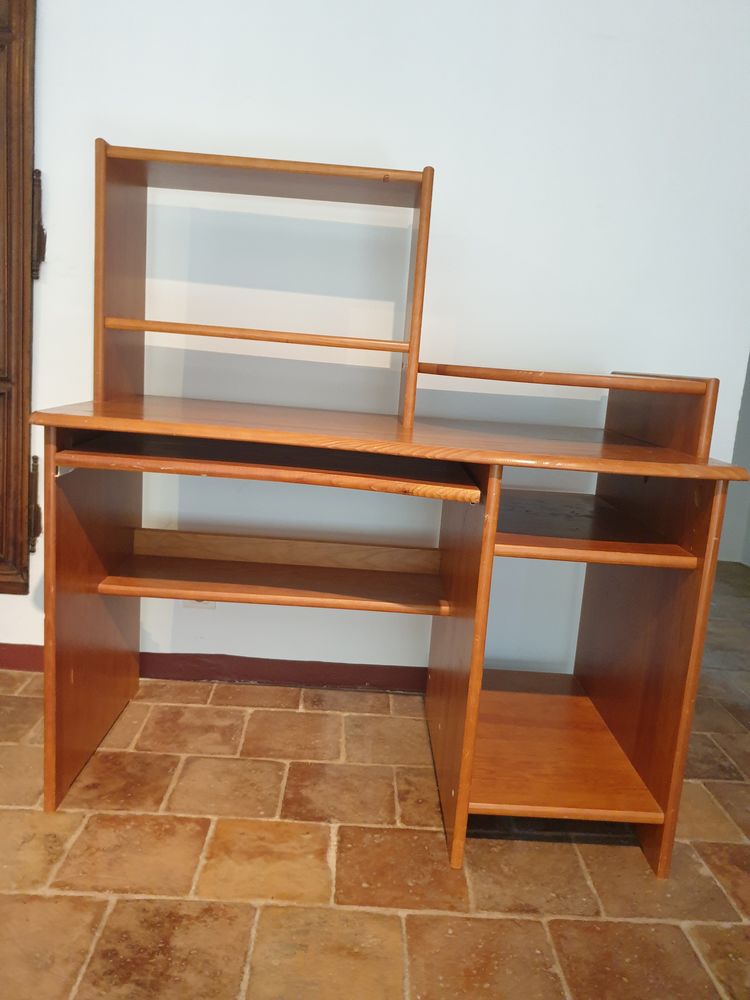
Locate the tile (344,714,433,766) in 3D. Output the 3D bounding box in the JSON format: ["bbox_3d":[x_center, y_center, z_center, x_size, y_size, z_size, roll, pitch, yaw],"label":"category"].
[{"bbox_3d":[0.041,0.571,1.762,0.217,0.020,0.224,4,10,-1],"label":"tile"}]

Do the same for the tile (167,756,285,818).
[{"bbox_3d":[-0.296,0.590,1.525,0.216,0.020,0.202,4,10,-1],"label":"tile"}]

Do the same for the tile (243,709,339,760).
[{"bbox_3d":[-0.190,0.564,1.777,0.220,0.020,0.218,4,10,-2],"label":"tile"}]

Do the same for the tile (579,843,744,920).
[{"bbox_3d":[0.495,0.688,1.351,0.225,0.020,0.210,4,10,-2],"label":"tile"}]

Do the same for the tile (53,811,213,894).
[{"bbox_3d":[-0.418,0.628,1.321,0.225,0.020,0.209,4,10,-2],"label":"tile"}]

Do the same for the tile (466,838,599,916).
[{"bbox_3d":[0.274,0.667,1.324,0.214,0.020,0.207,4,10,-1],"label":"tile"}]

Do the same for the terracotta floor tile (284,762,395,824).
[{"bbox_3d":[-0.070,0.612,1.553,0.224,0.020,0.209,4,10,-2],"label":"terracotta floor tile"}]

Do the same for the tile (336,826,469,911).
[{"bbox_3d":[0.046,0.652,1.318,0.221,0.020,0.210,4,10,-1],"label":"tile"}]

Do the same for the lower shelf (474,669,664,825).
[{"bbox_3d":[0.335,0.501,1.623,0.349,0.018,0.604,4,10,-2],"label":"lower shelf"}]

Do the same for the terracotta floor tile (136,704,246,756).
[{"bbox_3d":[-0.425,0.549,1.764,0.226,0.020,0.213,4,10,-2],"label":"terracotta floor tile"}]

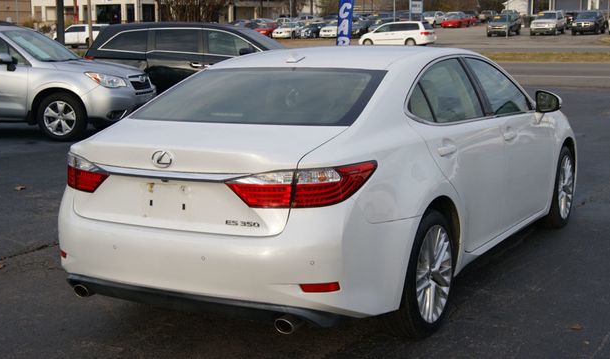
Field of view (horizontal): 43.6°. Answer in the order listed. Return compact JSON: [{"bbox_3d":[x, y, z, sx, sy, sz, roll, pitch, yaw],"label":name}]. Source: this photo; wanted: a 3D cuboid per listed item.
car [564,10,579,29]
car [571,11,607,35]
[{"bbox_3d":[25.682,-15.256,73.000,1.850,1.750,4.750,5,12,30],"label":"car"},{"bbox_3d":[23.112,-12.706,62.000,1.880,1.860,4.950,6,12,32],"label":"car"}]

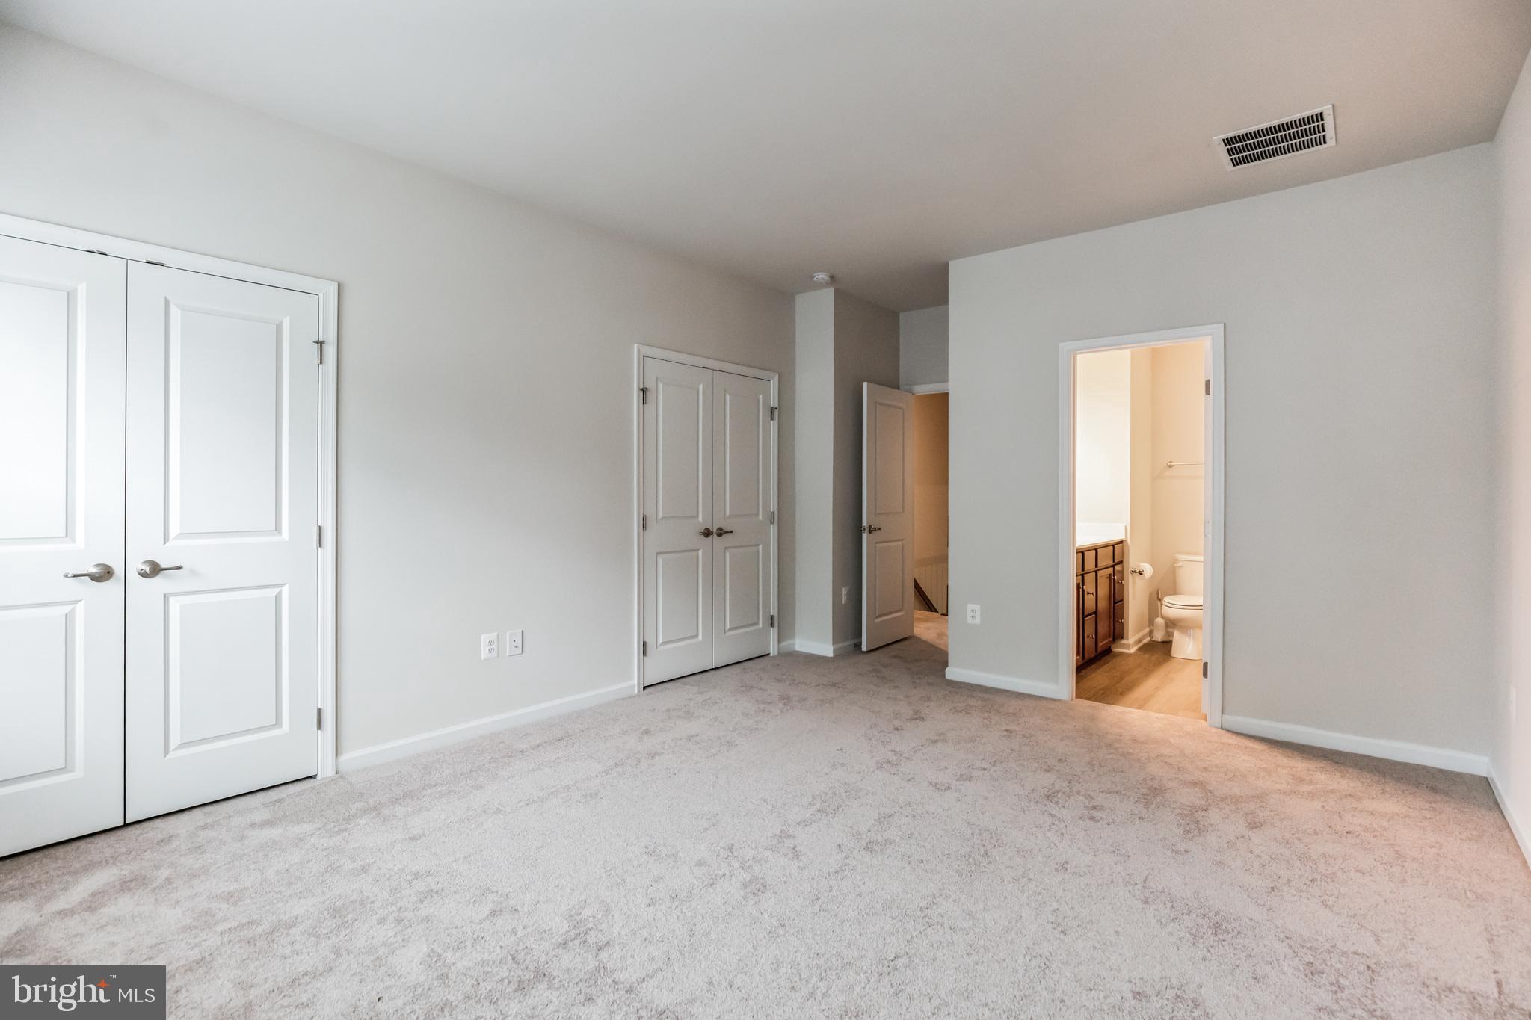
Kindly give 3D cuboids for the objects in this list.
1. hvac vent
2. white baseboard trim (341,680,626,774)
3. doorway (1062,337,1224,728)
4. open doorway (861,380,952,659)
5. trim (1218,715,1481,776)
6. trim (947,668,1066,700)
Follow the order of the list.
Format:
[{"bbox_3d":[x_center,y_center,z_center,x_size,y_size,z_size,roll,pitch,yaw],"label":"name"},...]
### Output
[{"bbox_3d":[2.202,-1.587,2.936,0.395,0.020,0.400,1,1,38],"label":"hvac vent"},{"bbox_3d":[-1.309,1.086,3.513,0.018,0.085,1.576,1,1,42],"label":"white baseboard trim"},{"bbox_3d":[2.089,0.075,3.819,0.810,2.110,0.140,1,1,38],"label":"doorway"},{"bbox_3d":[1.287,0.029,5.217,0.840,2.100,0.840,1,1,38],"label":"open doorway"},{"bbox_3d":[2.748,1.109,3.237,0.956,0.085,0.018,1,1,38],"label":"trim"},{"bbox_3d":[1.464,1.078,4.247,0.708,0.085,0.018,1,1,38],"label":"trim"}]

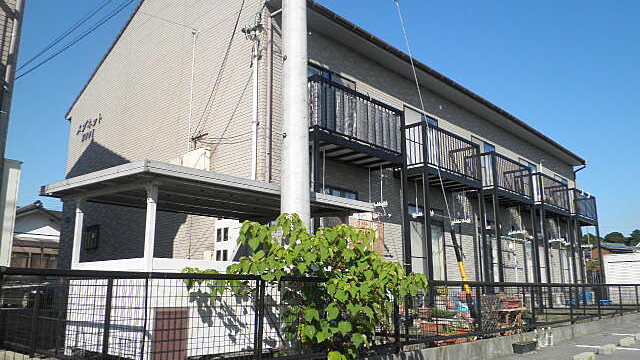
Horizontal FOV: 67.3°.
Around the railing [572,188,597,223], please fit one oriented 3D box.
[{"bbox_3d":[11.143,1.079,20.100,0.100,1.050,2.850,-13,-18,43],"label":"railing"}]

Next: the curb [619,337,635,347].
[{"bbox_3d":[5.306,2.790,8.290,0.120,0.090,0.600,-13,-18,43],"label":"curb"}]

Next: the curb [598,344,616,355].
[{"bbox_3d":[4.436,2.608,7.410,0.120,0.090,0.600,-13,-18,43],"label":"curb"}]

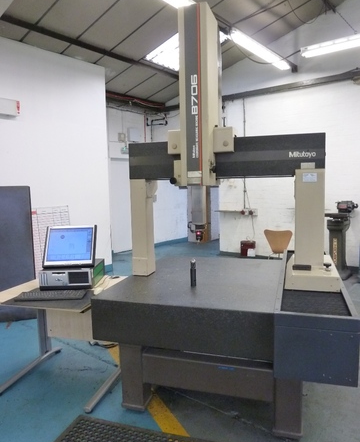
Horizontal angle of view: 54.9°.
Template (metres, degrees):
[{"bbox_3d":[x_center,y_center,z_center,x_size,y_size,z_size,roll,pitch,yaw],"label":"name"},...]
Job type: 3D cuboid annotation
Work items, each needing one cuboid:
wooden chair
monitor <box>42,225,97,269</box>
[{"bbox_3d":[1.615,0.520,5.664,0.480,0.800,0.500,1,6,19],"label":"wooden chair"},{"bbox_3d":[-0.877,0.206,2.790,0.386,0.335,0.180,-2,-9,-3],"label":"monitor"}]

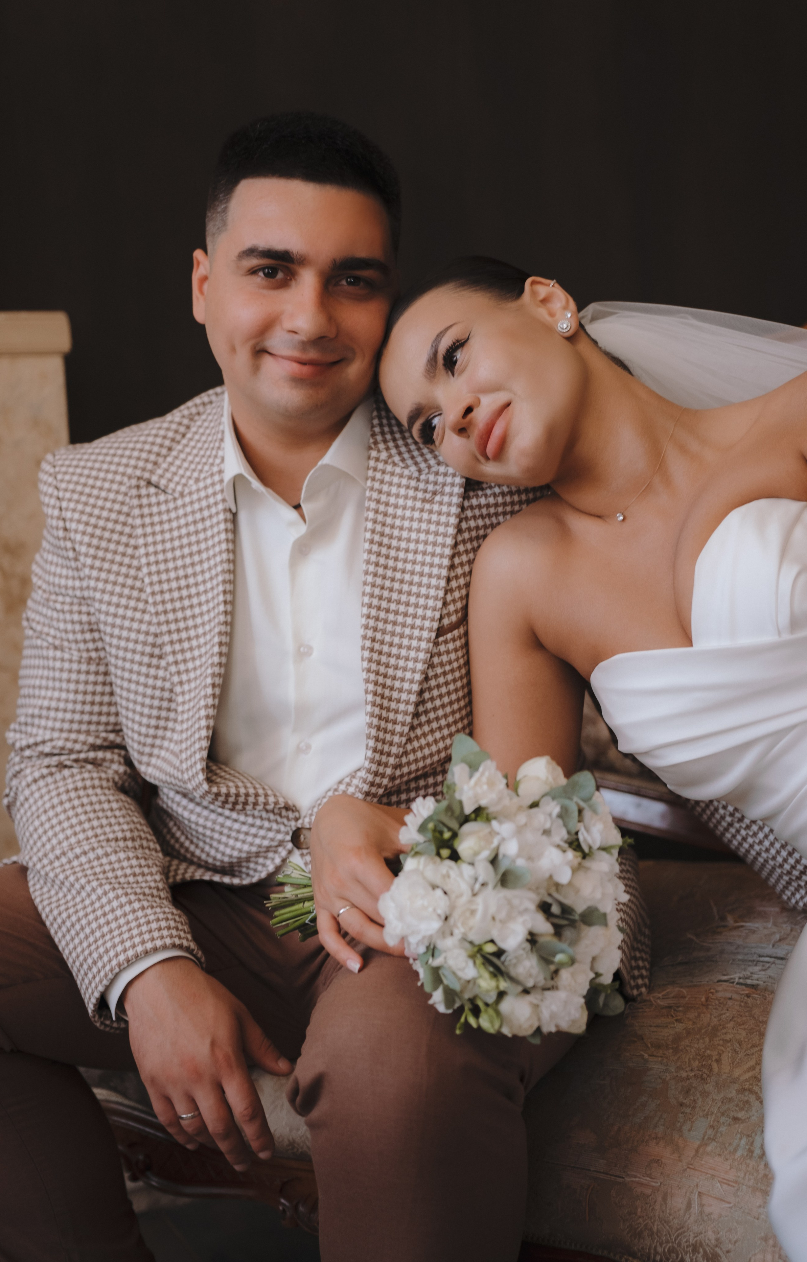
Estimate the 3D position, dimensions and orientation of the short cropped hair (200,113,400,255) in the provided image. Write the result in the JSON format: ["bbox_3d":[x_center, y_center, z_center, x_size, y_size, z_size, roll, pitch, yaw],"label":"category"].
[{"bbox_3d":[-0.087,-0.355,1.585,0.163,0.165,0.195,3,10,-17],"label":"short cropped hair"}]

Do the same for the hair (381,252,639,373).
[{"bbox_3d":[0.090,-0.243,1.585,0.190,0.158,0.205,43,46,21],"label":"hair"}]

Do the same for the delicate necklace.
[{"bbox_3d":[0.187,-0.146,1.560,0.135,0.110,0.110,-21,10,27],"label":"delicate necklace"}]

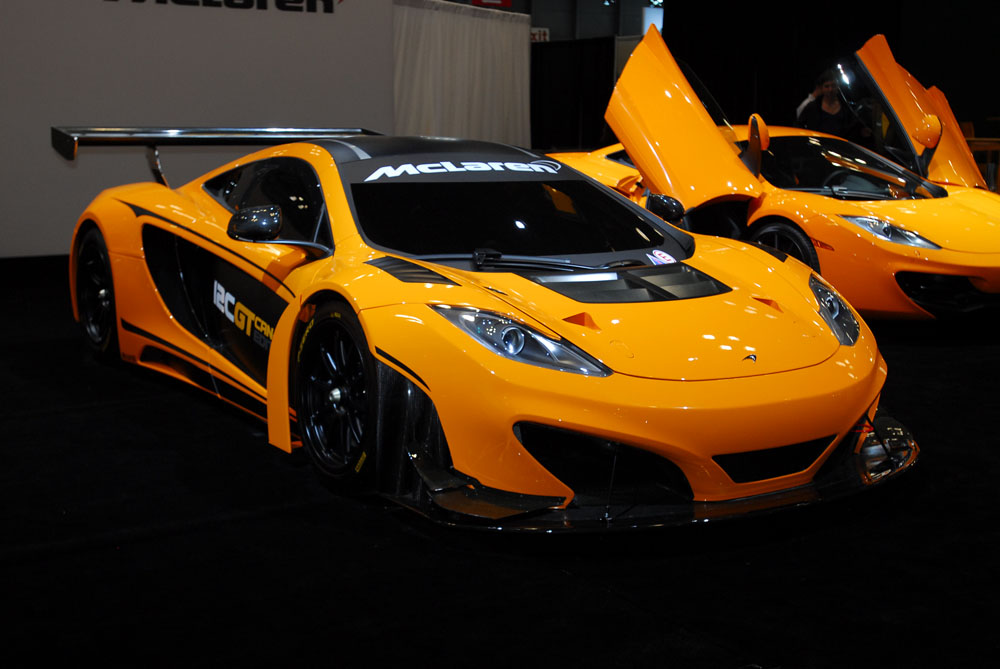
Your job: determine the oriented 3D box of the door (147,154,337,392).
[{"bbox_3d":[-1.032,-0.320,5.123,0.420,0.820,1.580,-5,12,-33],"label":"door"}]

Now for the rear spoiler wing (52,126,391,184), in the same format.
[{"bbox_3d":[-1.528,-1.020,7.166,1.880,0.310,0.500,-5,12,-33],"label":"rear spoiler wing"}]

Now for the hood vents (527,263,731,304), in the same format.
[{"bbox_3d":[0.442,-0.172,4.240,0.690,0.060,0.350,-5,21,-33],"label":"hood vents"}]

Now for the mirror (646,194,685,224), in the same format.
[{"bbox_3d":[0.720,-0.548,5.520,0.205,0.135,0.140,-5,12,-33],"label":"mirror"}]

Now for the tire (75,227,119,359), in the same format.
[{"bbox_3d":[-1.875,-0.228,6.305,0.310,0.695,0.695,-5,12,-33],"label":"tire"}]

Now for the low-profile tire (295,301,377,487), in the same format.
[{"bbox_3d":[-0.421,0.198,4.106,0.280,0.650,0.650,-5,12,-33],"label":"low-profile tire"}]

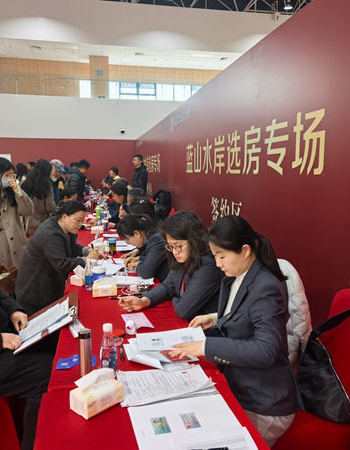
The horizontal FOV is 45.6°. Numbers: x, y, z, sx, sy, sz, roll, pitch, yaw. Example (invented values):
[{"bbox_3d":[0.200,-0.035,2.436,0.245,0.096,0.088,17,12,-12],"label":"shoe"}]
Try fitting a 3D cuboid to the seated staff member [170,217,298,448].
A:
[{"bbox_3d":[0.162,0.620,1.690,0.600,1.300,0.470,-2,7,-12],"label":"seated staff member"}]

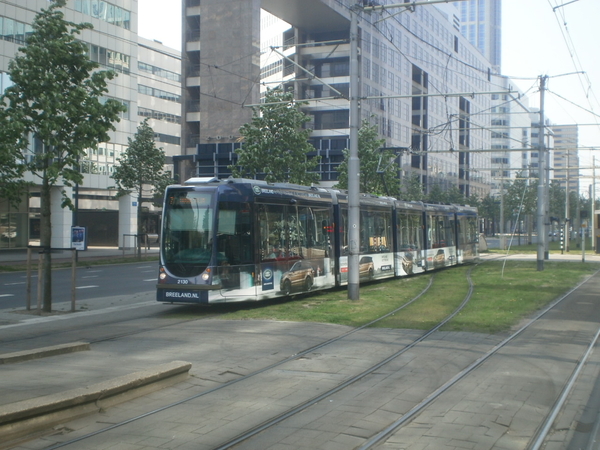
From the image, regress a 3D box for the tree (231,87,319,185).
[{"bbox_3d":[-1.020,-1.700,29.800,3.650,7.950,3.600,0,0,0],"label":"tree"}]

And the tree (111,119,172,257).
[{"bbox_3d":[-10.700,-2.450,49.200,4.200,9.400,4.100,0,0,0],"label":"tree"}]

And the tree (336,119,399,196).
[{"bbox_3d":[3.620,-1.710,39.000,3.500,8.000,3.500,0,0,0],"label":"tree"}]

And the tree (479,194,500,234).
[{"bbox_3d":[40.000,-1.970,154.000,4.800,8.800,4.700,0,0,0],"label":"tree"}]

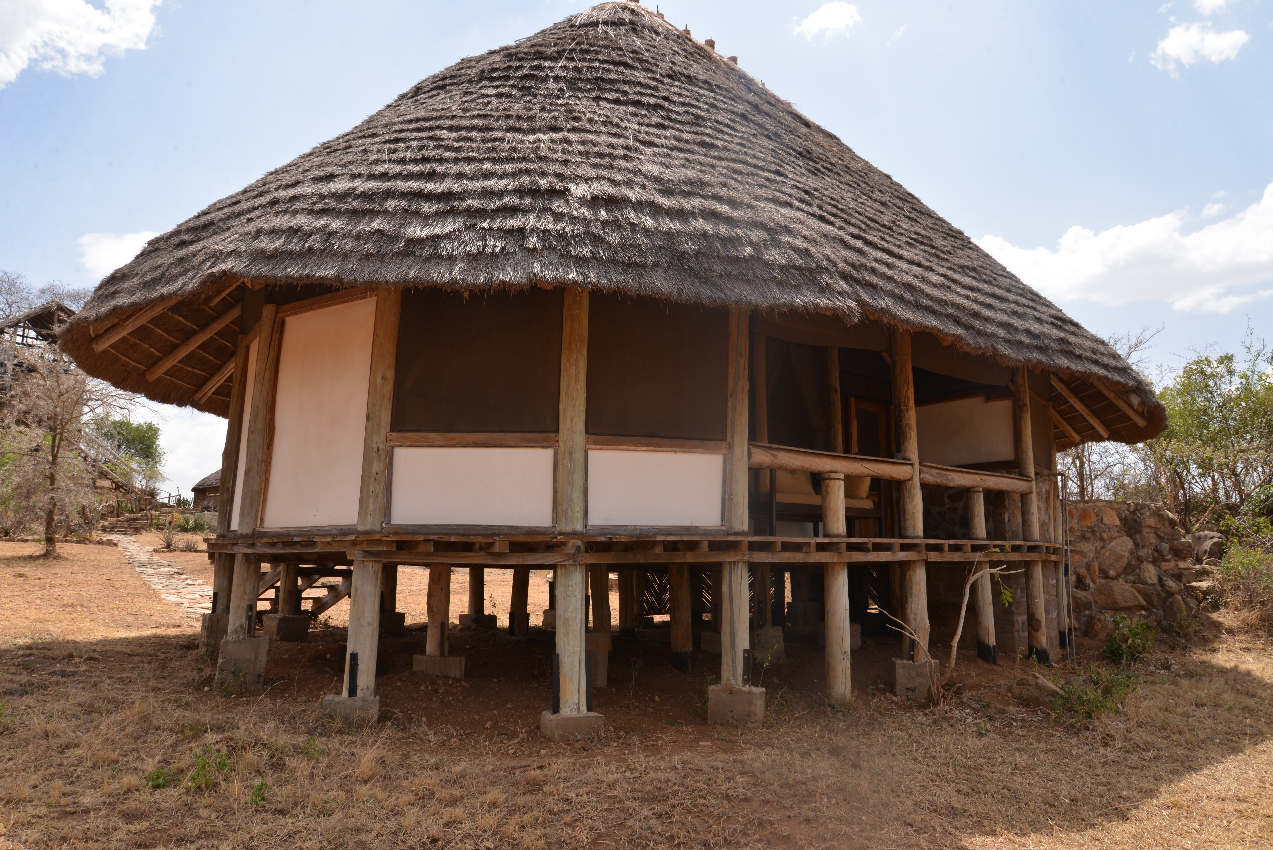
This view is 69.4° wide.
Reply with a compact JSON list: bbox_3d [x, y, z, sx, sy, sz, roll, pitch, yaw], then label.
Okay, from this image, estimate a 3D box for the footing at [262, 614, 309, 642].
[{"bbox_3d":[-4.697,2.715,12.336,0.470,0.340,0.470,-7,-11,39],"label":"footing"}]

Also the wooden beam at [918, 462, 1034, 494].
[{"bbox_3d":[4.501,0.720,11.963,0.210,0.220,3.275,-8,-11,44],"label":"wooden beam"}]

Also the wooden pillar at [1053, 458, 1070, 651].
[{"bbox_3d":[6.921,2.078,15.059,0.180,3.083,0.180,2,-8,0],"label":"wooden pillar"}]

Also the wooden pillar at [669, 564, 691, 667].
[{"bbox_3d":[0.512,2.177,10.697,0.250,1.113,0.250,-1,-8,0],"label":"wooden pillar"}]

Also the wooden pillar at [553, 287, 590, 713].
[{"bbox_3d":[-0.554,0.585,8.274,0.260,3.864,0.260,0,-8,0],"label":"wooden pillar"}]

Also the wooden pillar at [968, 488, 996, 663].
[{"bbox_3d":[4.488,1.905,11.951,0.240,2.170,0.240,-1,-8,0],"label":"wooden pillar"}]

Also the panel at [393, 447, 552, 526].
[{"bbox_3d":[-1.519,0.577,8.546,1.517,0.729,0.050,0,-8,0],"label":"panel"}]

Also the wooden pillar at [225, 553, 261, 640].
[{"bbox_3d":[-3.853,1.689,9.042,0.260,0.818,0.260,1,-8,0],"label":"wooden pillar"}]

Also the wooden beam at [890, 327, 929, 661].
[{"bbox_3d":[3.185,0.753,10.733,0.270,3.863,0.270,0,-8,0],"label":"wooden beam"}]

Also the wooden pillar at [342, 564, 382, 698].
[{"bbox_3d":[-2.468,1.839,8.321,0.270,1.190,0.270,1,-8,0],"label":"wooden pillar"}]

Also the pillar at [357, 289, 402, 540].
[{"bbox_3d":[-2.320,-0.171,8.328,0.230,2.284,0.230,2,-8,0],"label":"pillar"}]

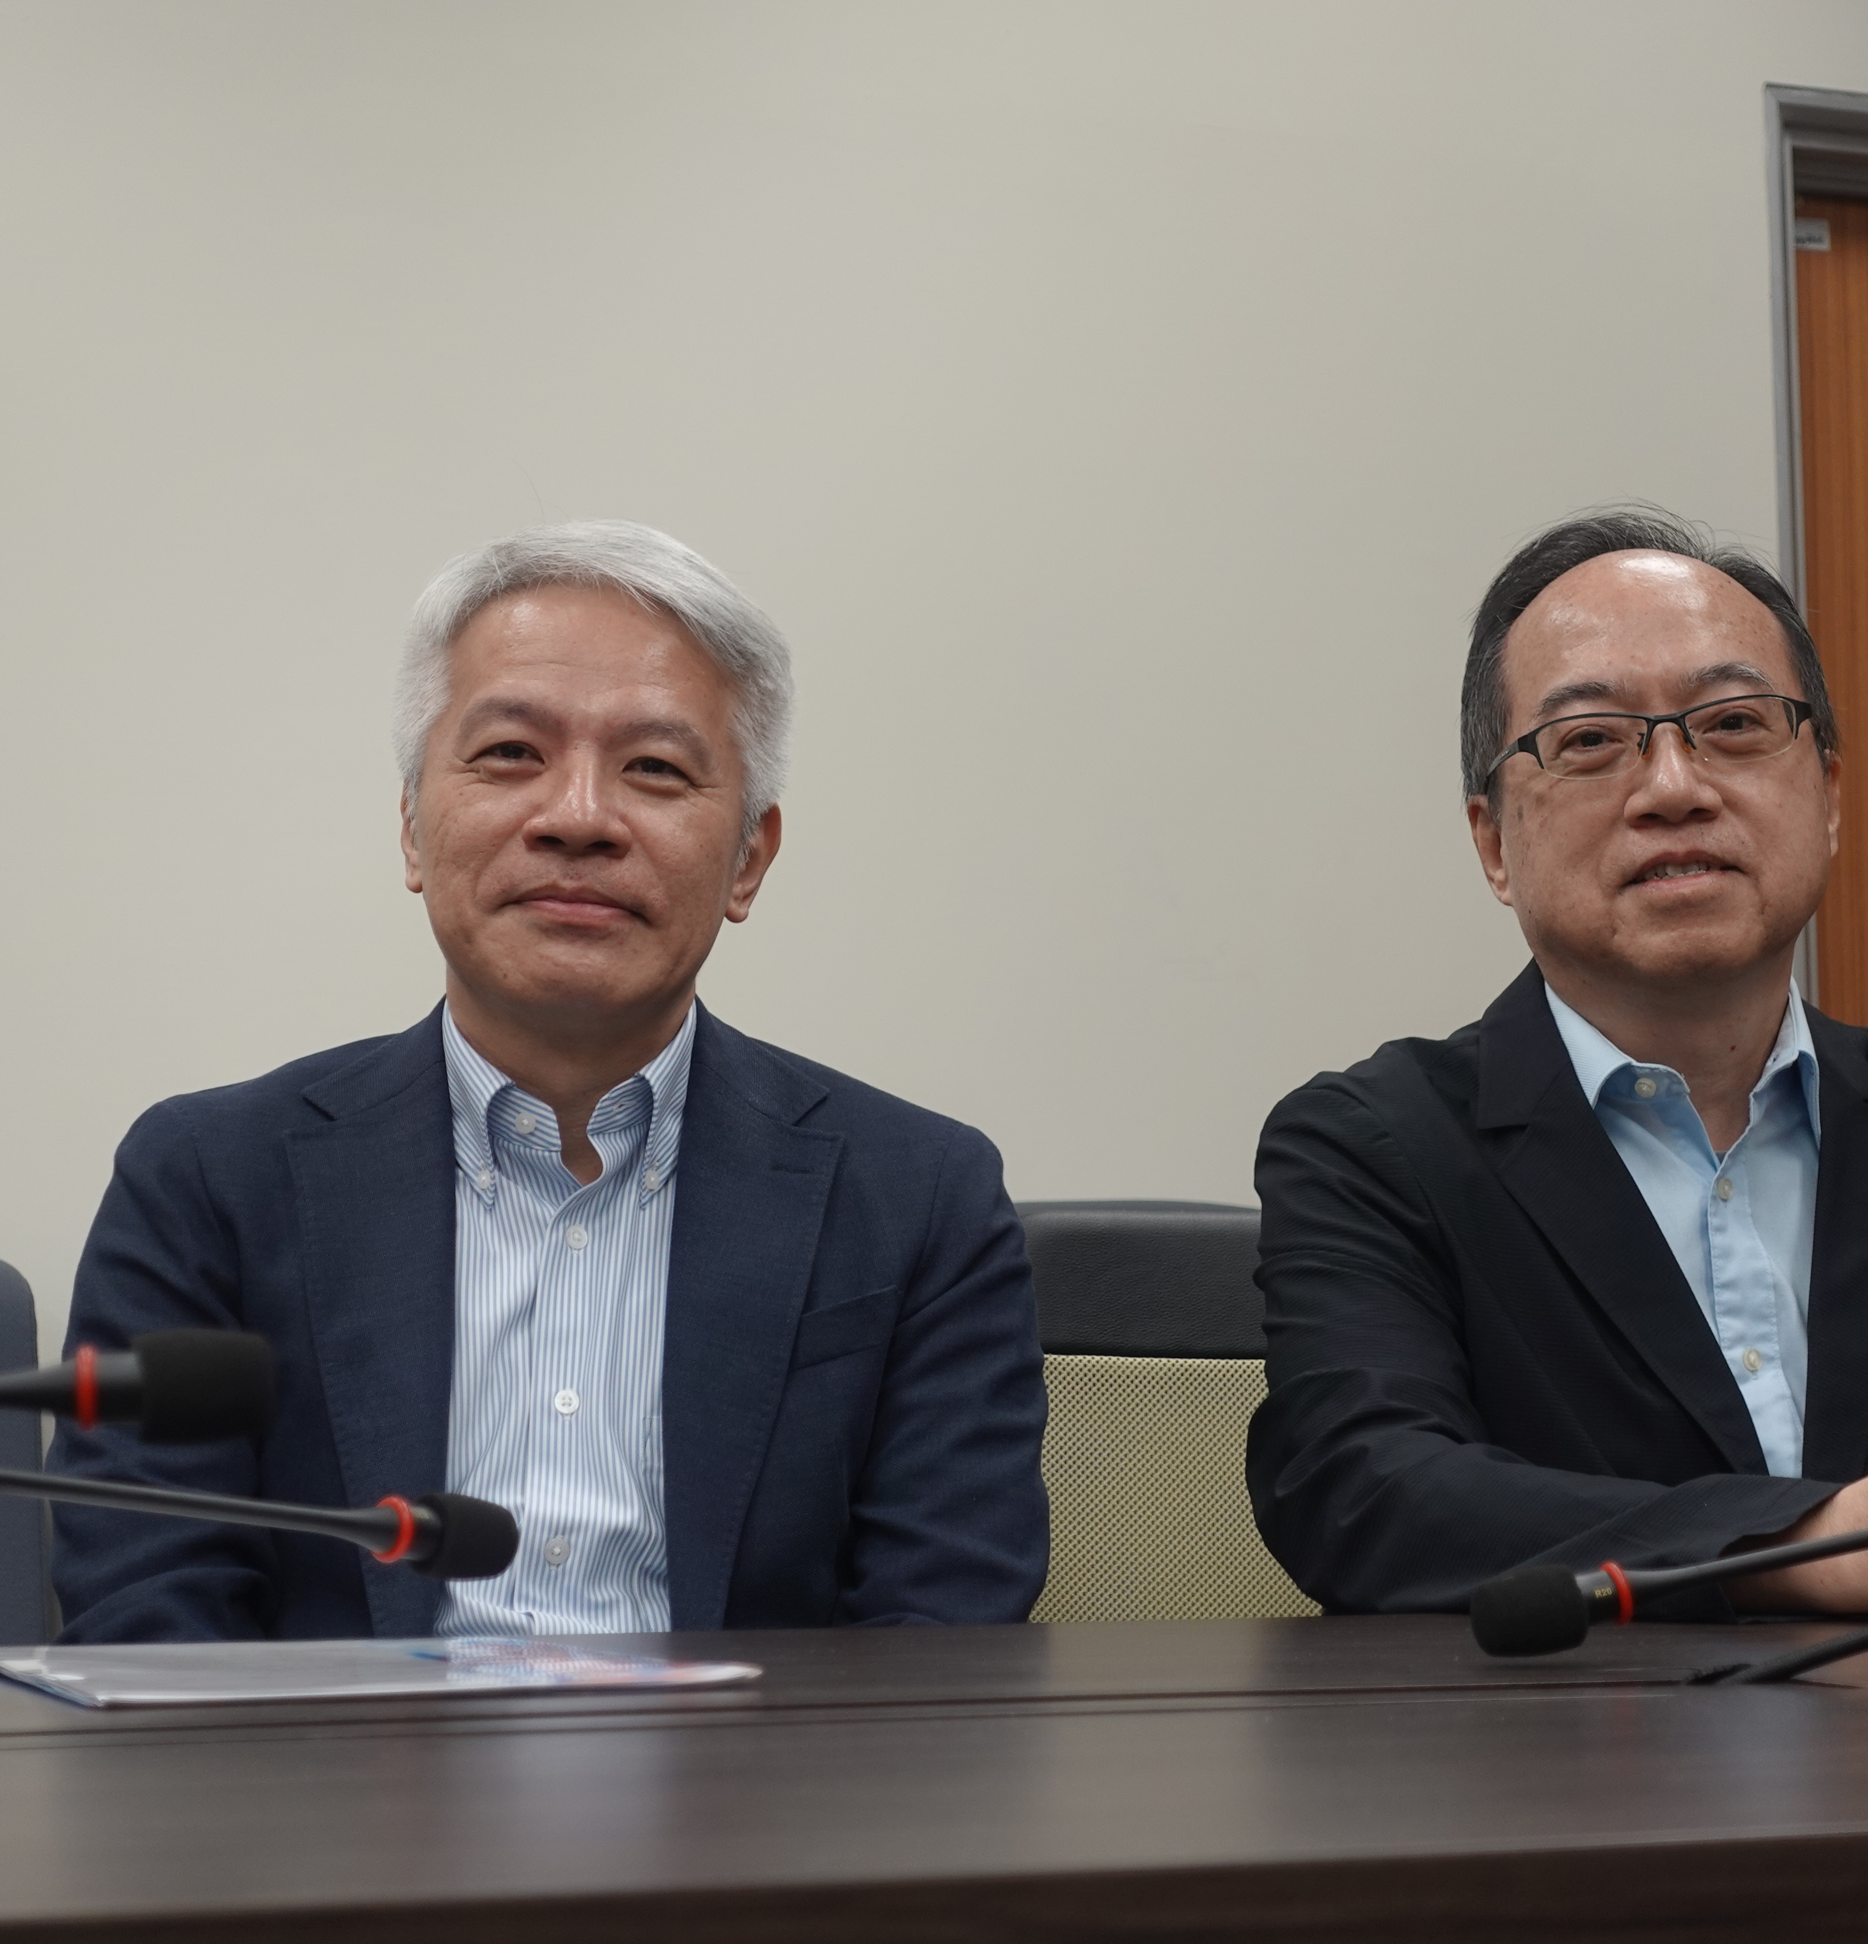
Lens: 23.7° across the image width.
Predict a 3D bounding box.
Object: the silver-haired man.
[{"bbox_3d":[-0.143,0.395,1.903,0.520,1.280,0.730,0,-6,-9],"label":"silver-haired man"}]

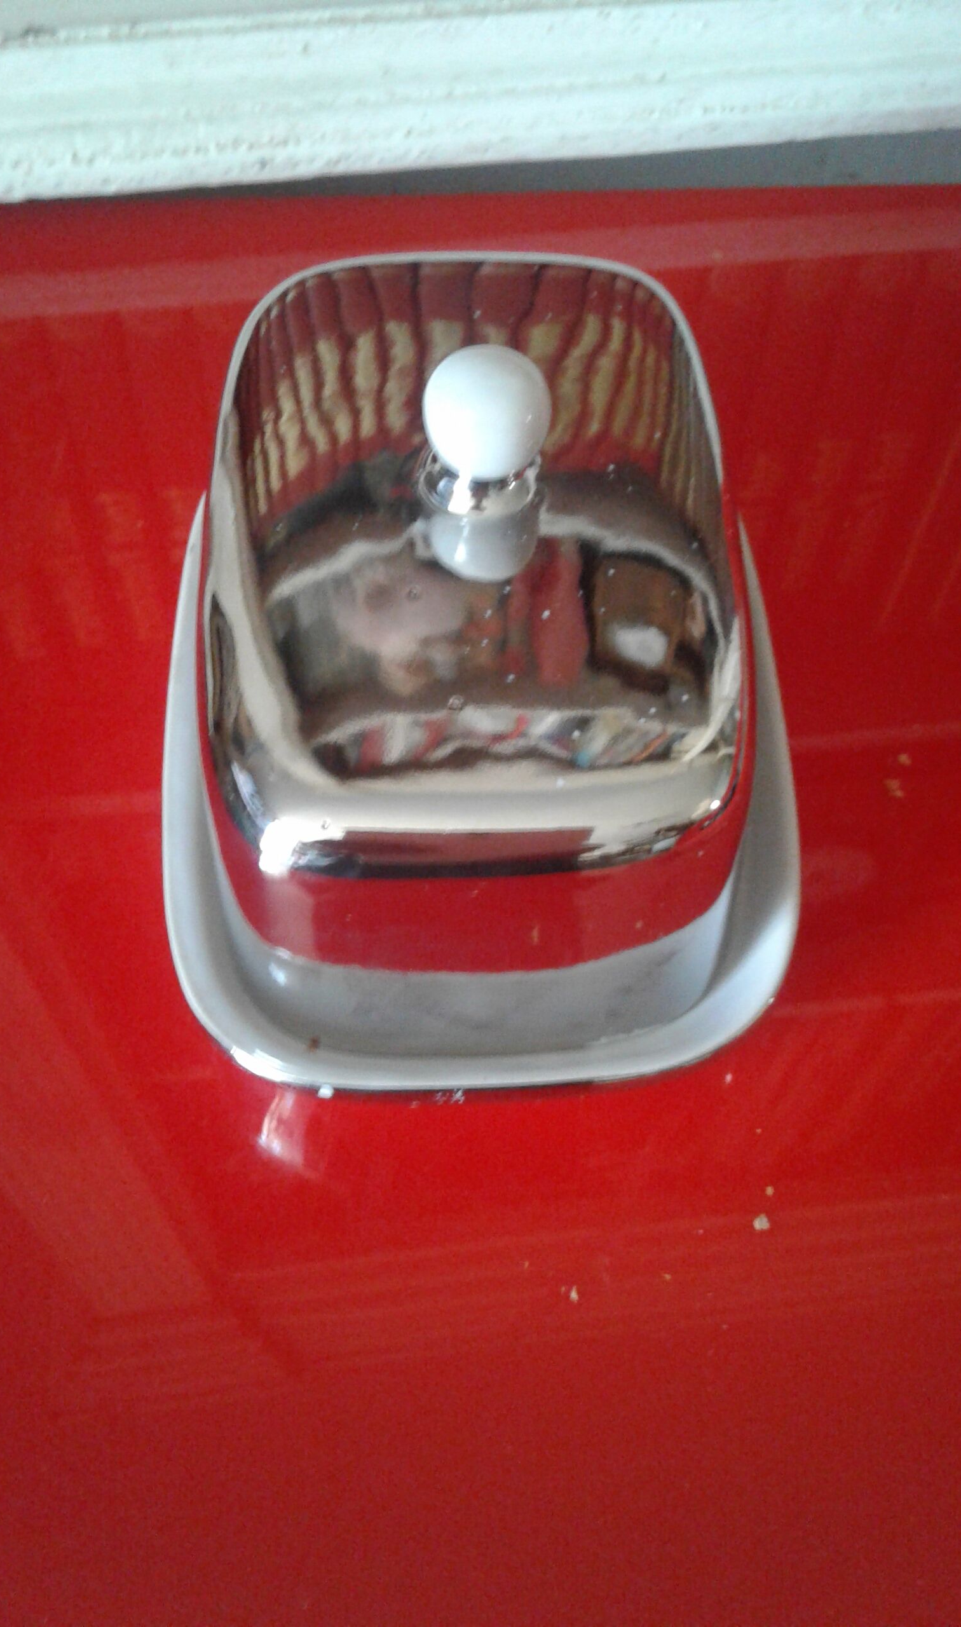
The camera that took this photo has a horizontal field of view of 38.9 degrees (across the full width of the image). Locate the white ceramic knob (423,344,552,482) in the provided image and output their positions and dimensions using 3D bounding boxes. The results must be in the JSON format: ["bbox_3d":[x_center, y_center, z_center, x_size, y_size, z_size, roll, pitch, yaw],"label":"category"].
[{"bbox_3d":[0.001,-0.063,0.213,0.020,0.021,0.020,-2,60,-1],"label":"white ceramic knob"}]

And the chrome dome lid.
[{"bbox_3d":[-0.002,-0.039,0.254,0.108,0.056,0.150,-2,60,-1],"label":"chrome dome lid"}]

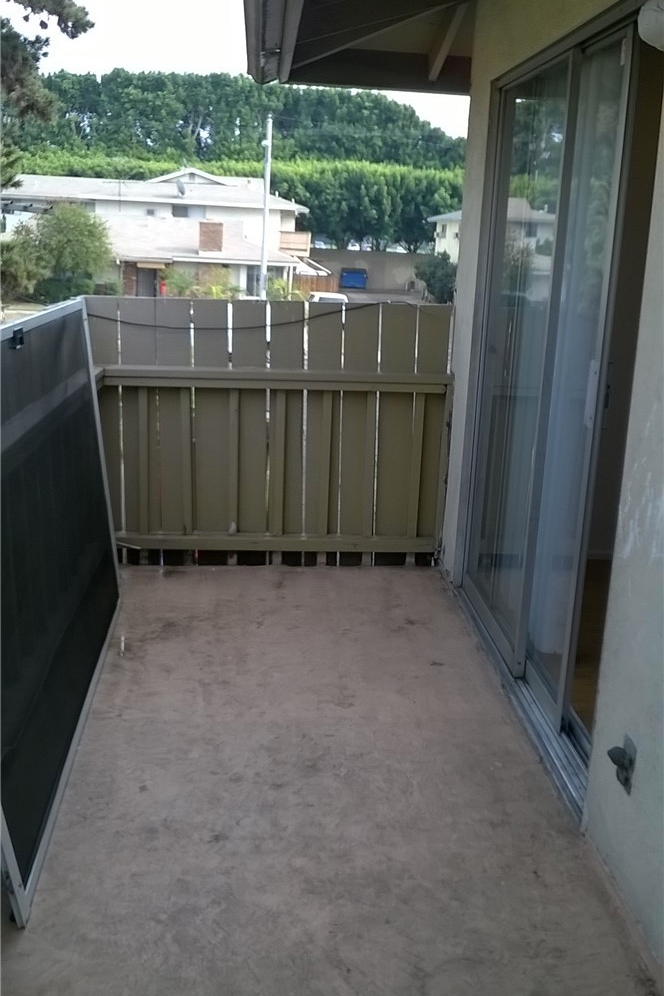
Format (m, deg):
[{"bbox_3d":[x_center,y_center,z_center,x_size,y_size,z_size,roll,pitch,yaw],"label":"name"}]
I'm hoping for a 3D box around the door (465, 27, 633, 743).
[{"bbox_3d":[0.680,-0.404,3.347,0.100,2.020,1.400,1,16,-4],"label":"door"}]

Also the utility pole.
[{"bbox_3d":[-2.321,-8.852,32.748,0.380,7.700,0.280,2,16,-5],"label":"utility pole"}]

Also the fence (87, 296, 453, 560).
[{"bbox_3d":[-0.288,-0.274,4.365,1.622,1.203,0.120,1,16,-4],"label":"fence"}]

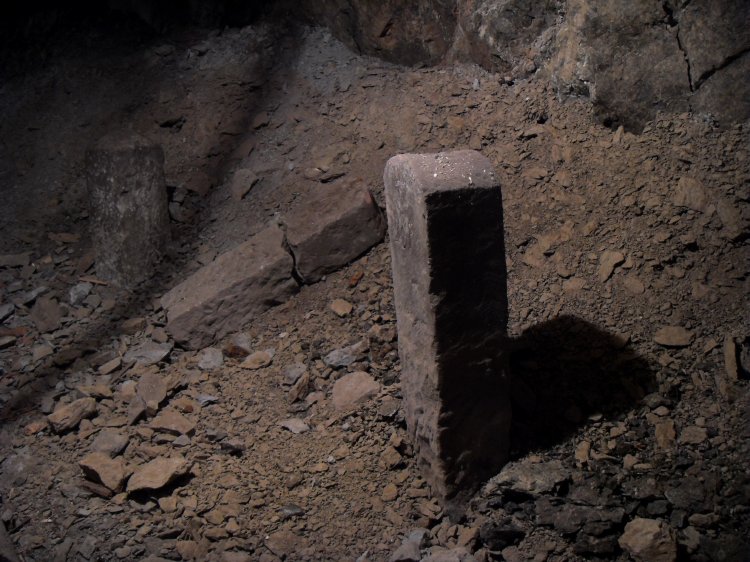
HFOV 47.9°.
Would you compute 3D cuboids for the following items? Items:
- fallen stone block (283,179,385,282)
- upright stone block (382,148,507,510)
[{"bbox_3d":[-0.153,-0.183,3.050,0.335,0.178,0.165,-27,50,-13],"label":"fallen stone block"},{"bbox_3d":[0.199,0.118,2.200,0.210,0.875,0.212,-12,16,-24],"label":"upright stone block"}]

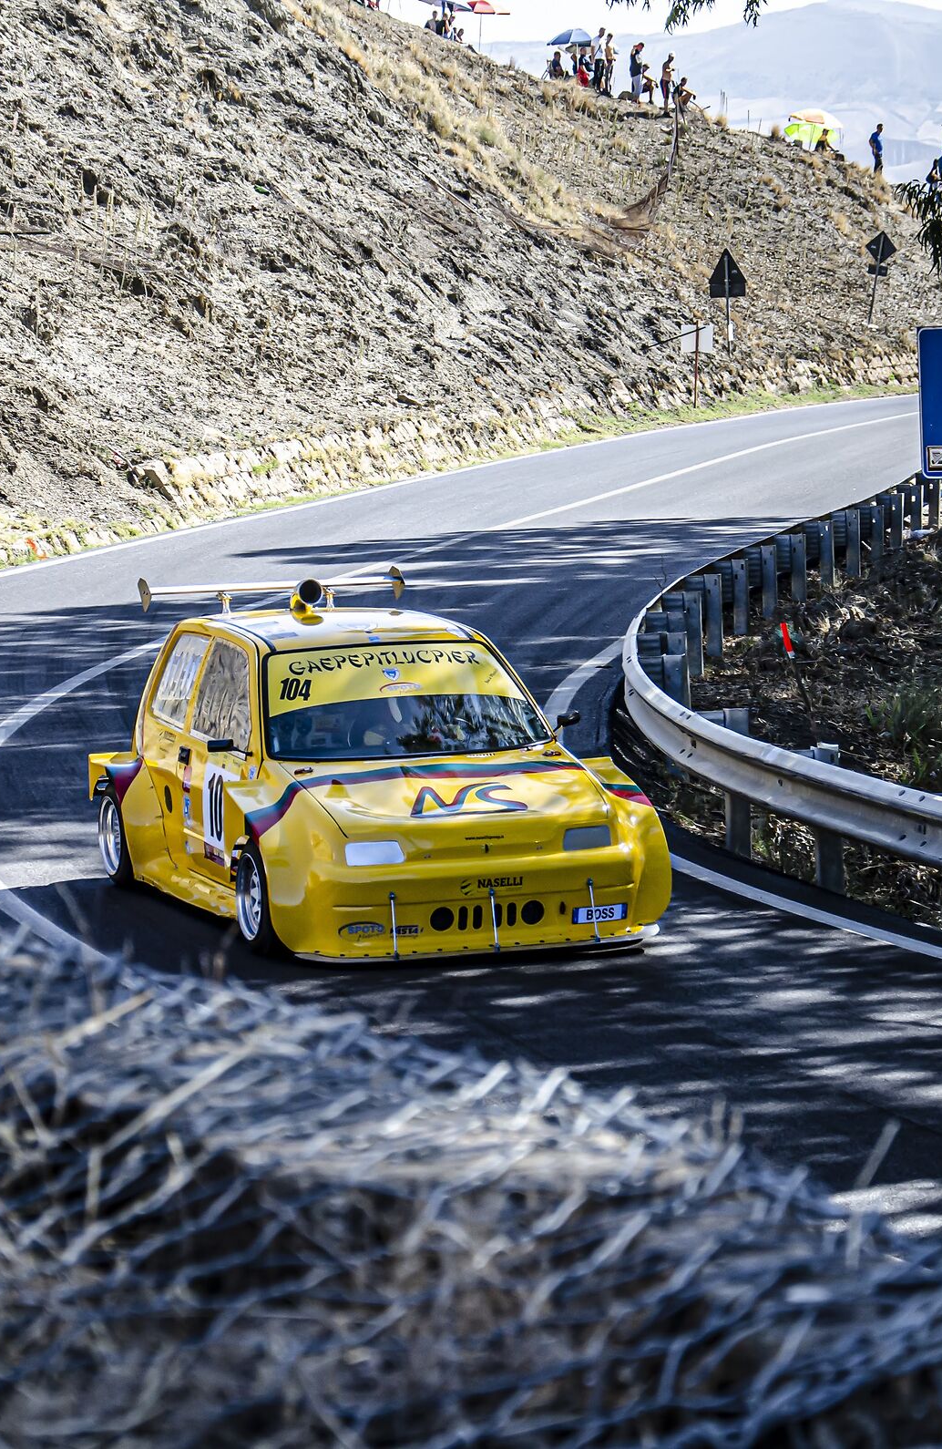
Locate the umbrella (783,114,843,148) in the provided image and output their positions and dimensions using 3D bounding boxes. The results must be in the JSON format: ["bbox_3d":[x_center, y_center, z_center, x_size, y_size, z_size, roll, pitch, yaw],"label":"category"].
[{"bbox_3d":[11.271,-19.620,150.000,1.950,1.200,1.950,-1,-6,0],"label":"umbrella"}]

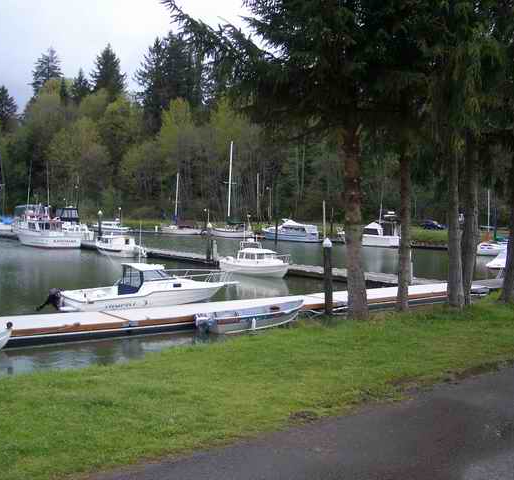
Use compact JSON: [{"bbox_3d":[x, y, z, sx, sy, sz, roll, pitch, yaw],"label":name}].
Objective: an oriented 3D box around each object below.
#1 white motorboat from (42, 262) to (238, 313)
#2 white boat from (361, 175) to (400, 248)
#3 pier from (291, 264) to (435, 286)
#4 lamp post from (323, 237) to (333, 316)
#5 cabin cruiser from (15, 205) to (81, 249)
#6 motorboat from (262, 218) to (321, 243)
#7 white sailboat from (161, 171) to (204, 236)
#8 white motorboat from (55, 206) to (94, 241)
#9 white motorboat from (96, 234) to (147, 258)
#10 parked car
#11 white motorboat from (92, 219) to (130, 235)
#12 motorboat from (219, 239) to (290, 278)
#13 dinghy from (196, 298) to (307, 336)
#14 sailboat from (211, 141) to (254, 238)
[{"bbox_3d":[-4.285,1.932,26.149,8.000,2.200,2.500,-1,3,-31],"label":"white motorboat"},{"bbox_3d":[14.000,-3.139,75.435,2.900,8.500,8.600,-2,3,-41],"label":"white boat"},{"bbox_3d":[5.735,2.188,36.562,2.100,0.550,11.000,-2,4,-38],"label":"pier"},{"bbox_3d":[2.796,1.389,25.306,0.340,3.050,0.340,0,3,0],"label":"lamp post"},{"bbox_3d":[-24.200,-1.441,75.504,3.800,5.300,11.500,-2,3,-35],"label":"cabin cruiser"},{"bbox_3d":[4.300,-1.346,91.522,3.100,3.600,9.500,-2,3,-44],"label":"motorboat"},{"bbox_3d":[-14.300,-6.831,122.823,9.200,12.000,2.900,2,3,41],"label":"white sailboat"},{"bbox_3d":[-22.893,-1.887,79.008,3.100,4.200,9.000,-2,4,-36],"label":"white motorboat"},{"bbox_3d":[-12.500,0.517,60.071,2.350,2.250,6.000,-2,3,-41],"label":"white motorboat"},{"bbox_3d":[23.867,-2.068,87.009,1.760,1.480,4.350,-2,3,-29],"label":"parked car"},{"bbox_3d":[-30.000,-2.844,132.995,8.400,3.000,2.900,1,3,32],"label":"white motorboat"},{"bbox_3d":[-0.050,1.166,41.783,2.300,2.450,6.200,-2,3,-38],"label":"motorboat"},{"bbox_3d":[-0.232,2.686,23.070,4.100,0.950,1.450,-2,3,-29],"label":"dinghy"},{"bbox_3d":[-3.097,-6.087,81.795,2.600,12.500,7.800,-3,4,-44],"label":"sailboat"}]

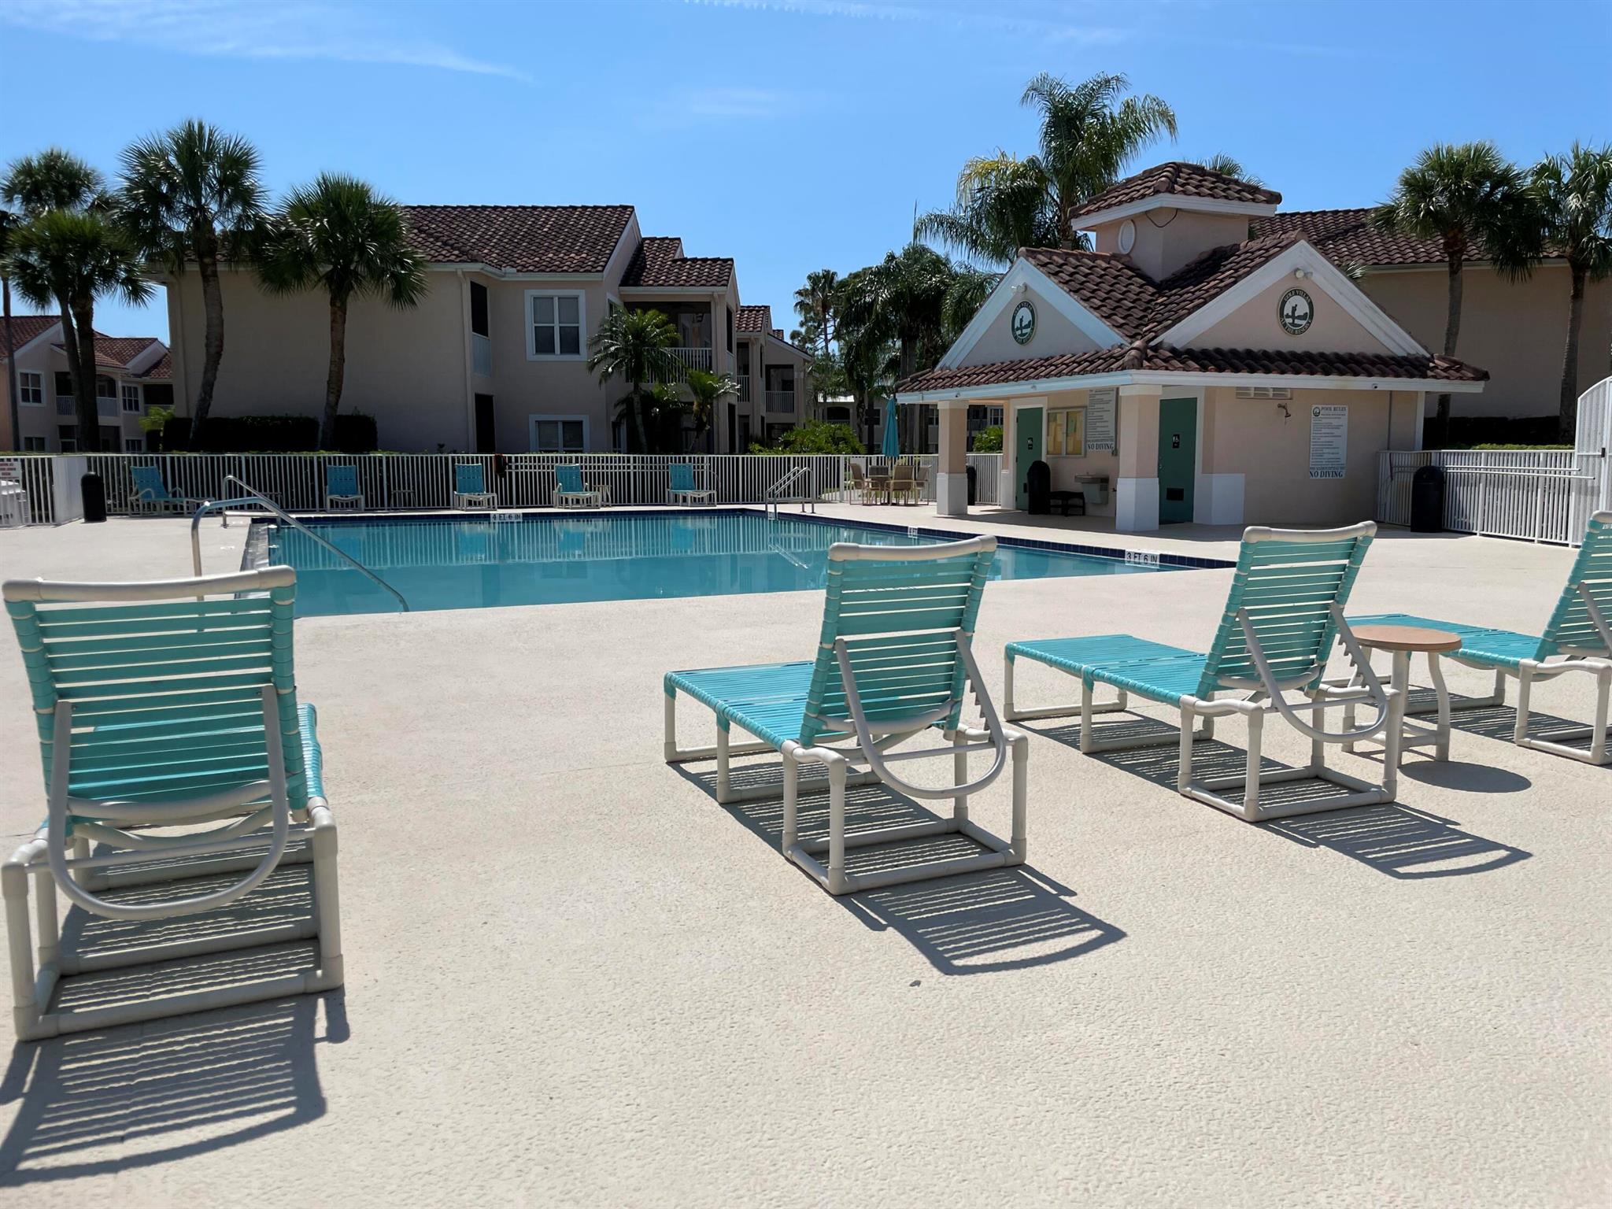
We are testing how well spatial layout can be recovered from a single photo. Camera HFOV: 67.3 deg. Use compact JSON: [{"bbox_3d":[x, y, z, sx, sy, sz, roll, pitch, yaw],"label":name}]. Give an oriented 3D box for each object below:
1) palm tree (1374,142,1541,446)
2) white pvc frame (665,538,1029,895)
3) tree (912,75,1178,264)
[{"bbox_3d":[13.289,-5.662,25.001,3.336,7.398,3.336,0,7,0],"label":"palm tree"},{"bbox_3d":[0.053,0.217,4.056,0.625,0.955,1.630,-3,8,-23],"label":"white pvc frame"},{"bbox_3d":[6.105,-7.965,30.759,6.420,10.615,6.420,0,7,0],"label":"tree"}]

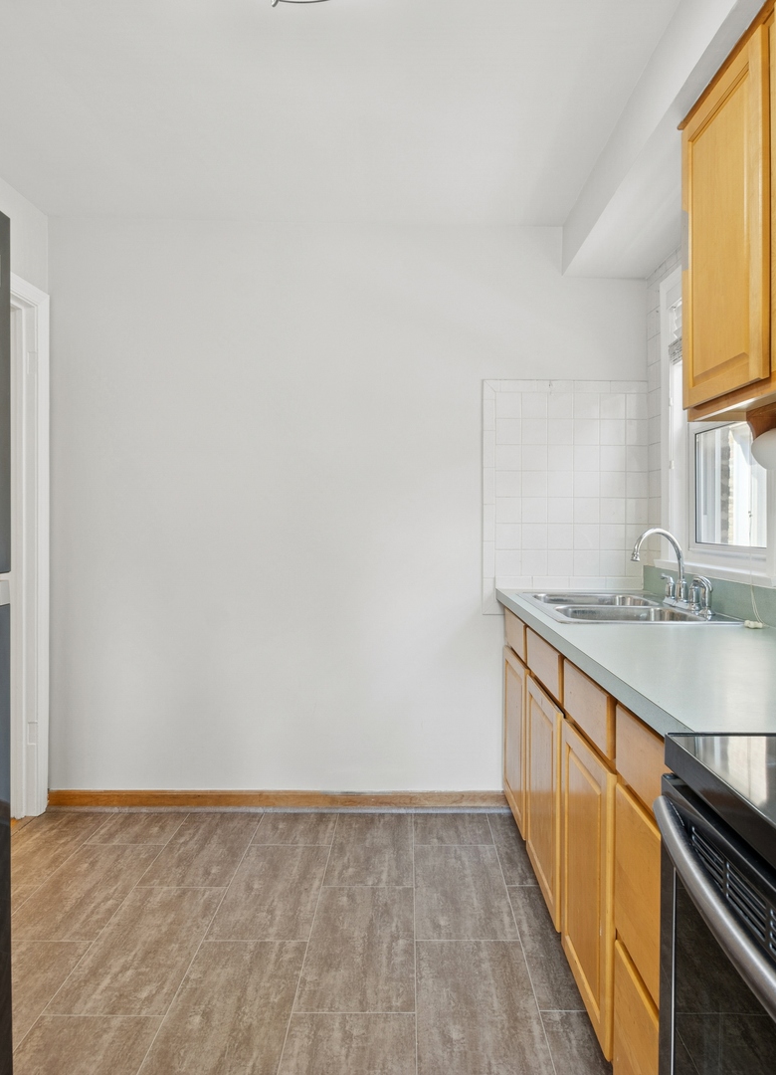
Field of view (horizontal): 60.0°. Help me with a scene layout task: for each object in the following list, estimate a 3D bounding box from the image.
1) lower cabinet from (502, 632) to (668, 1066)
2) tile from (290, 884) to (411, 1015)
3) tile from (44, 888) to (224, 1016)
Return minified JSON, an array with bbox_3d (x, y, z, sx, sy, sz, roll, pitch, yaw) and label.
[{"bbox_3d":[0.759,0.734,1.860,0.600,0.905,1.910,0,1,1],"label":"lower cabinet"},{"bbox_3d":[-0.074,1.160,1.924,0.304,0.010,0.570,0,1,1],"label":"tile"},{"bbox_3d":[-0.704,1.190,1.972,0.306,0.010,0.590,0,1,1],"label":"tile"}]

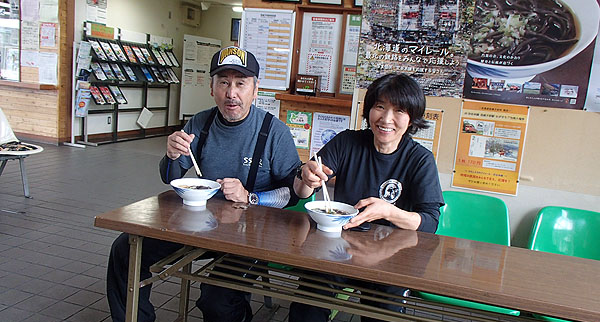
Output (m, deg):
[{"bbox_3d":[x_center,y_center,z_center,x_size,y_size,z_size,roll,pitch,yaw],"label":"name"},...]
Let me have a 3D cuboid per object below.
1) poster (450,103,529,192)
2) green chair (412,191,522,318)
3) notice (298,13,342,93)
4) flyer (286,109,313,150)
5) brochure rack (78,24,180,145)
[{"bbox_3d":[0.898,-0.058,2.107,0.297,0.420,0.012,8,9,14],"label":"poster"},{"bbox_3d":[0.694,0.550,1.899,0.400,0.770,0.490,8,9,14],"label":"green chair"},{"bbox_3d":[0.111,-0.613,2.542,0.221,0.435,0.012,8,9,14],"label":"notice"},{"bbox_3d":[-0.009,-0.181,2.616,0.148,0.210,0.010,8,9,14],"label":"flyer"},{"bbox_3d":[-2.943,-1.320,7.948,0.440,1.840,2.420,7,9,10],"label":"brochure rack"}]

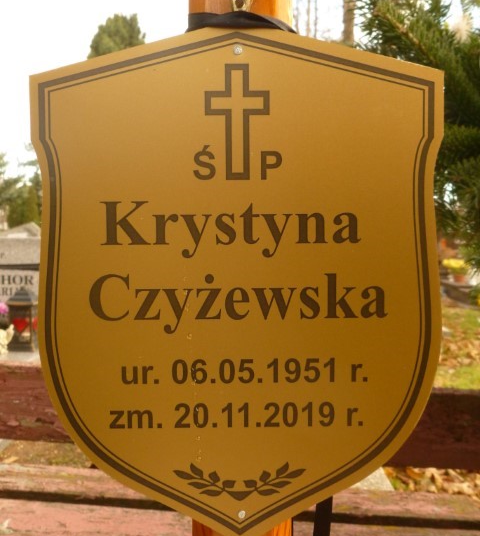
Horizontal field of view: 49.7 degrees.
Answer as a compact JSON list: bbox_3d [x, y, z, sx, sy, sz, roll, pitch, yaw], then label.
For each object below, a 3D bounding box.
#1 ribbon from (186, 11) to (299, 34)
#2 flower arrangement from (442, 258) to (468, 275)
[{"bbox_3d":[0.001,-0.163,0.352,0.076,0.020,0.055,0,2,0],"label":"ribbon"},{"bbox_3d":[2.410,-0.010,5.800,0.300,0.200,0.280,0,2,0],"label":"flower arrangement"}]

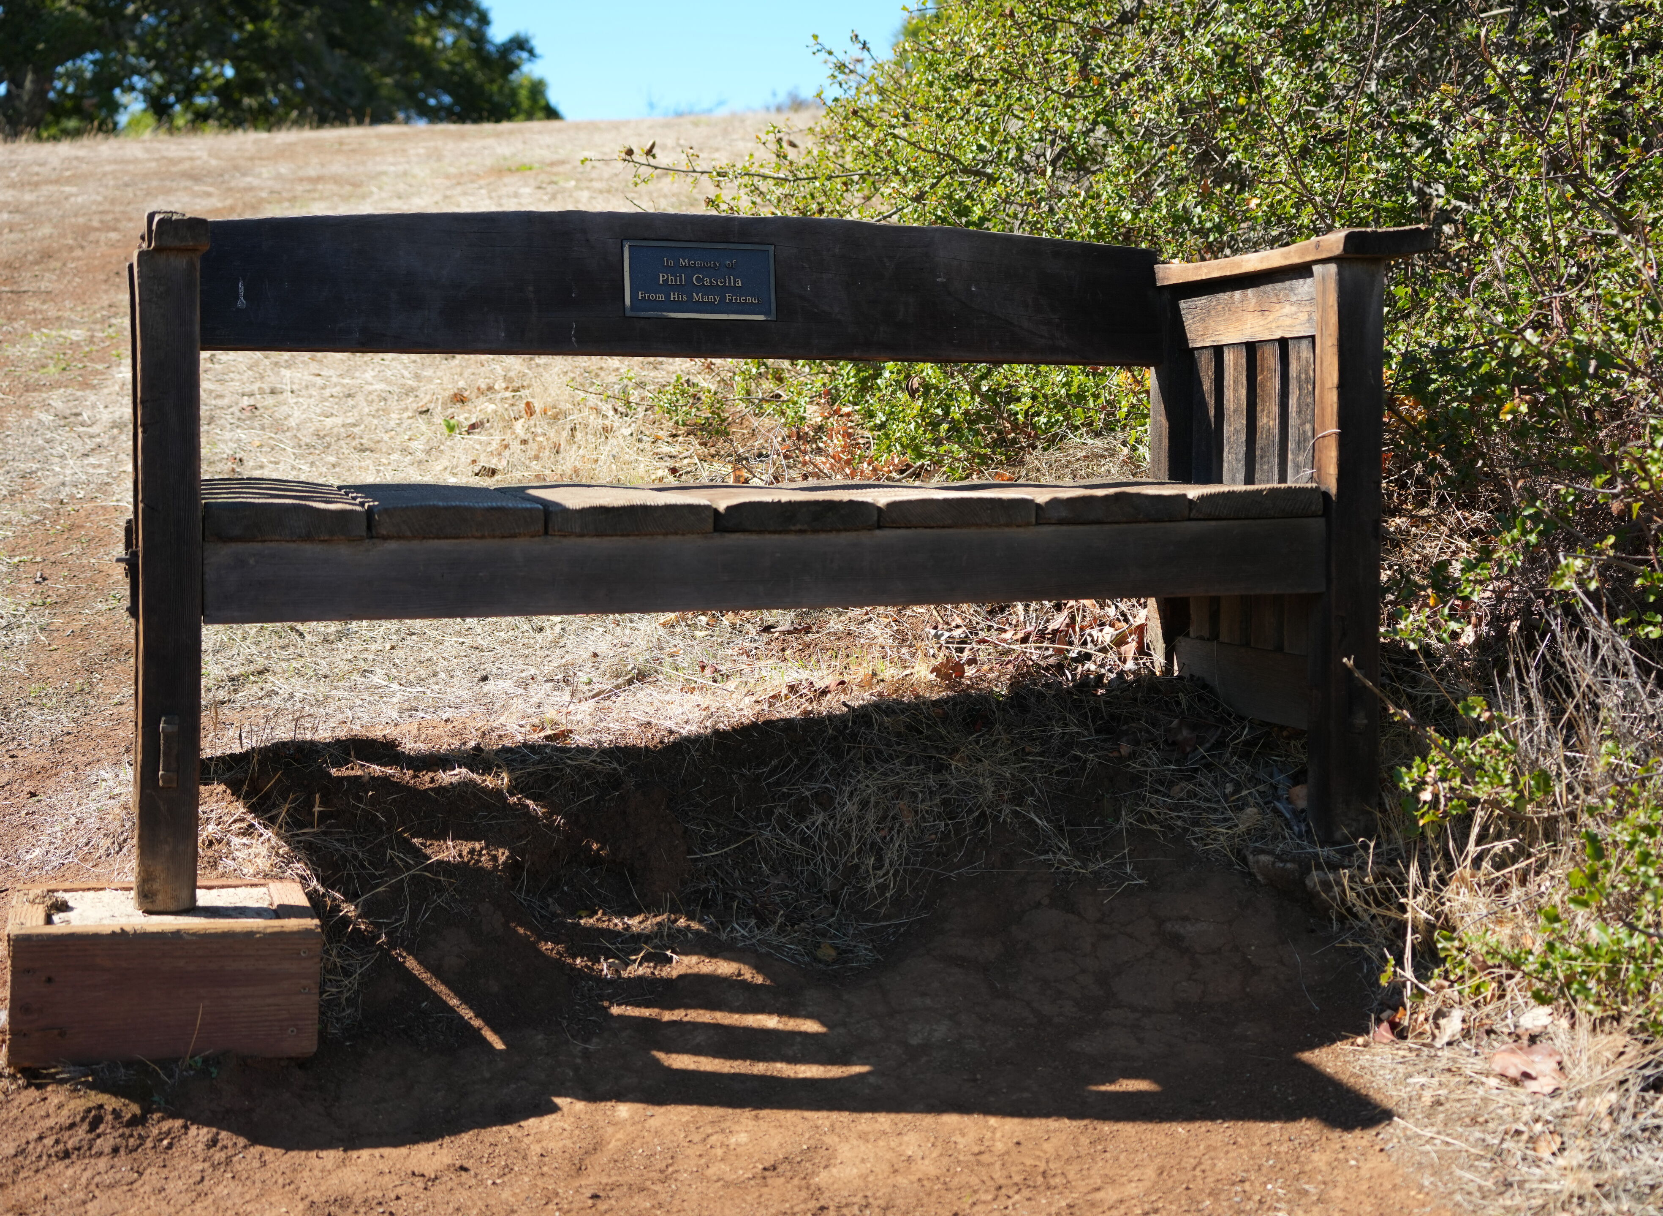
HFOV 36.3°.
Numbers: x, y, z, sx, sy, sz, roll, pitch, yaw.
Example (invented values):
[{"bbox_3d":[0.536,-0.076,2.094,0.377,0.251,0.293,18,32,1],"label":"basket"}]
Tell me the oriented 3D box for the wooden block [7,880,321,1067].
[{"bbox_3d":[-0.731,0.395,2.773,0.312,0.140,0.301,1,3,-16],"label":"wooden block"}]

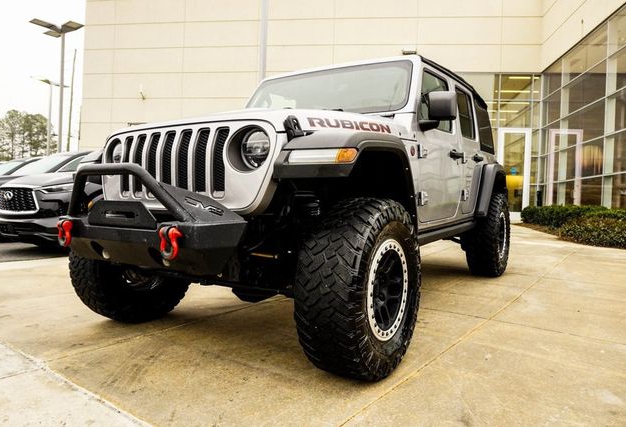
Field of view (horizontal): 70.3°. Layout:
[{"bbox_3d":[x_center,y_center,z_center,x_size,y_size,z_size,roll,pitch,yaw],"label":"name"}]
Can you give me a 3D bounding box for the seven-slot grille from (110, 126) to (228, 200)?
[{"bbox_3d":[-0.723,-0.242,2.300,0.840,0.340,0.100,1,3,33],"label":"seven-slot grille"}]

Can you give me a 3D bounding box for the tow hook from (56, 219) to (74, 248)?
[{"bbox_3d":[-1.244,0.100,2.211,0.106,0.146,0.070,1,3,33],"label":"tow hook"}]

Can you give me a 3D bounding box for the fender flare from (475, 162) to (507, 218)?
[{"bbox_3d":[1.889,-0.257,4.752,0.165,0.530,1.080,1,3,33],"label":"fender flare"}]

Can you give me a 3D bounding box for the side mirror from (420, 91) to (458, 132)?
[{"bbox_3d":[0.828,-0.661,2.926,0.235,0.225,0.140,1,3,33],"label":"side mirror"}]

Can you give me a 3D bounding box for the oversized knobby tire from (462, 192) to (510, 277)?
[{"bbox_3d":[1.879,0.226,4.746,0.315,0.866,0.881,1,3,33],"label":"oversized knobby tire"}]

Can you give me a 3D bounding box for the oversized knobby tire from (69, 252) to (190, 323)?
[{"bbox_3d":[-1.234,0.323,3.167,0.315,0.866,0.881,1,3,33],"label":"oversized knobby tire"}]

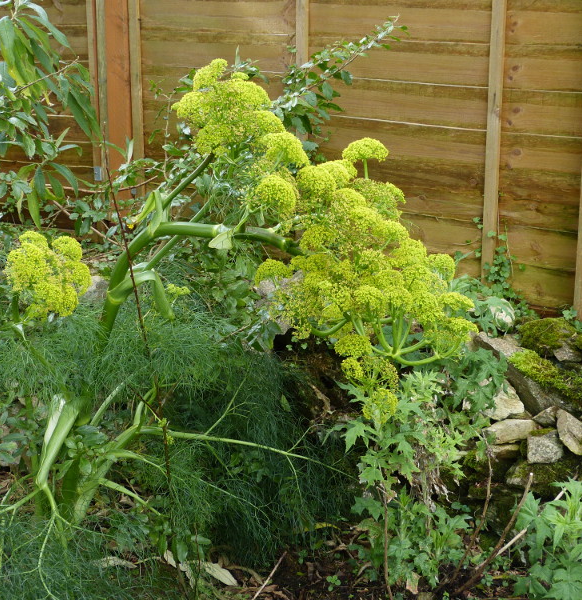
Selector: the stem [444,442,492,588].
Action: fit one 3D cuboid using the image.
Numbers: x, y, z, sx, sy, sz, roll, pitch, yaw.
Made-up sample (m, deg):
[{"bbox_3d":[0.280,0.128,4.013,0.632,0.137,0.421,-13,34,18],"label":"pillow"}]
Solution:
[{"bbox_3d":[0.380,0.461,2.670,0.105,0.325,0.080,2,17,8],"label":"stem"}]

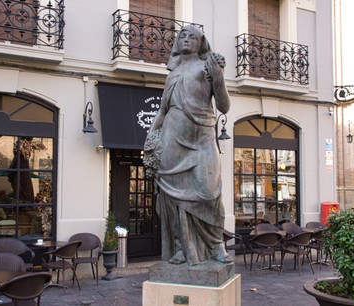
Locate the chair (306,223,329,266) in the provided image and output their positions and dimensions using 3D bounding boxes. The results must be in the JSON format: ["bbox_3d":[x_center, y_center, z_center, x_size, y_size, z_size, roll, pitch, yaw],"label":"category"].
[{"bbox_3d":[3.339,2.082,11.716,0.580,0.830,0.610,2,-4,-23],"label":"chair"}]

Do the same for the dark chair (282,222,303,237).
[{"bbox_3d":[2.706,2.061,11.452,0.580,0.830,0.610,2,-5,-29],"label":"dark chair"}]

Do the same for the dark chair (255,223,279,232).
[{"bbox_3d":[2.028,2.035,11.127,0.580,0.830,0.610,1,-4,-15],"label":"dark chair"}]

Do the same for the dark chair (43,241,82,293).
[{"bbox_3d":[-1.887,1.876,8.304,0.580,0.820,0.570,-3,-5,34],"label":"dark chair"}]

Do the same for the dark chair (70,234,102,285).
[{"bbox_3d":[-1.645,1.918,8.933,0.570,0.830,0.580,2,-4,-19],"label":"dark chair"}]

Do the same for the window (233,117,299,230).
[{"bbox_3d":[2.159,0.554,11.878,2.120,2.890,0.150,3,-5,-30],"label":"window"}]

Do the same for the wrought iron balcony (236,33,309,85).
[{"bbox_3d":[2.275,-2.153,11.803,1.940,0.960,0.360,3,-5,-30],"label":"wrought iron balcony"}]

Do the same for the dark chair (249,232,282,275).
[{"bbox_3d":[1.763,1.979,9.936,0.580,0.830,0.610,1,-4,-12],"label":"dark chair"}]

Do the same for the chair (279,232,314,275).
[{"bbox_3d":[2.409,1.987,10.019,0.580,0.830,0.610,2,-5,-28],"label":"chair"}]

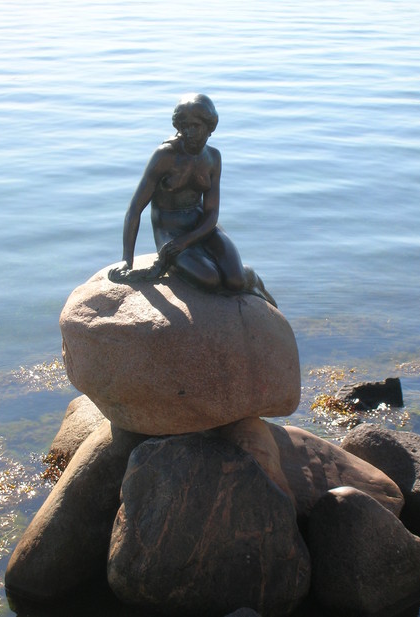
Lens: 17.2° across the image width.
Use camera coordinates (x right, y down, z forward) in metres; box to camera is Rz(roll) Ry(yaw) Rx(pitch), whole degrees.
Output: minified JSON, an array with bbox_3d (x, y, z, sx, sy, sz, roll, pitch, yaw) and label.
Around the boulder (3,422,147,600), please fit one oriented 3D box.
[{"bbox_3d":[-0.700,1.066,7.496,0.820,0.900,0.820,0,18,0],"label":"boulder"}]

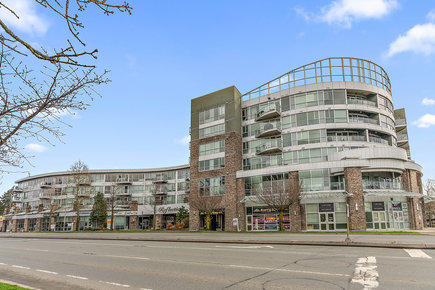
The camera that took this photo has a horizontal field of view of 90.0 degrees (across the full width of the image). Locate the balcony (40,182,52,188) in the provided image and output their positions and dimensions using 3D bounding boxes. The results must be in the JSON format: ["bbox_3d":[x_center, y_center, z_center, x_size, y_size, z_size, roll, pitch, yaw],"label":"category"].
[{"bbox_3d":[-41.000,9.700,52.500,3.300,1.350,1.500,-4,-11,23],"label":"balcony"}]

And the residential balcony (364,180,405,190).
[{"bbox_3d":[22.362,5.456,29.300,5.700,1.300,2.000,1,-11,-6],"label":"residential balcony"}]

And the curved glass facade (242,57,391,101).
[{"bbox_3d":[15.600,-9.800,33.300,23.000,4.200,5.700,0,-10,0],"label":"curved glass facade"}]

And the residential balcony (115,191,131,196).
[{"bbox_3d":[-21.488,10.993,49.300,3.500,1.400,1.500,-2,-11,8],"label":"residential balcony"}]

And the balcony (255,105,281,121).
[{"bbox_3d":[7.700,-5.000,34.000,4.000,1.400,1.600,-5,-11,24],"label":"balcony"}]

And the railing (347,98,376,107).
[{"bbox_3d":[21.260,-6.253,32.000,4.500,1.050,0.400,2,-11,-11],"label":"railing"}]

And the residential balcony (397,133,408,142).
[{"bbox_3d":[31.216,-1.276,37.000,2.300,1.500,1.600,-3,-11,14],"label":"residential balcony"}]

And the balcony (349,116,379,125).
[{"bbox_3d":[21.100,-3.400,31.500,4.700,1.200,1.400,3,-10,-15],"label":"balcony"}]

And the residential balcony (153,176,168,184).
[{"bbox_3d":[-12.600,7.800,48.000,3.400,1.400,1.500,-3,-10,15],"label":"residential balcony"}]

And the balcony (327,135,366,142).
[{"bbox_3d":[18.742,-0.944,31.600,5.600,1.250,1.800,0,-11,0],"label":"balcony"}]

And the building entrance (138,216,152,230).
[{"bbox_3d":[-16.055,17.505,48.500,3.100,3.000,1.000,-2,-11,11],"label":"building entrance"}]

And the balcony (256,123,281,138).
[{"bbox_3d":[7.750,-2.200,33.600,4.000,1.400,1.600,-5,-11,24],"label":"balcony"}]

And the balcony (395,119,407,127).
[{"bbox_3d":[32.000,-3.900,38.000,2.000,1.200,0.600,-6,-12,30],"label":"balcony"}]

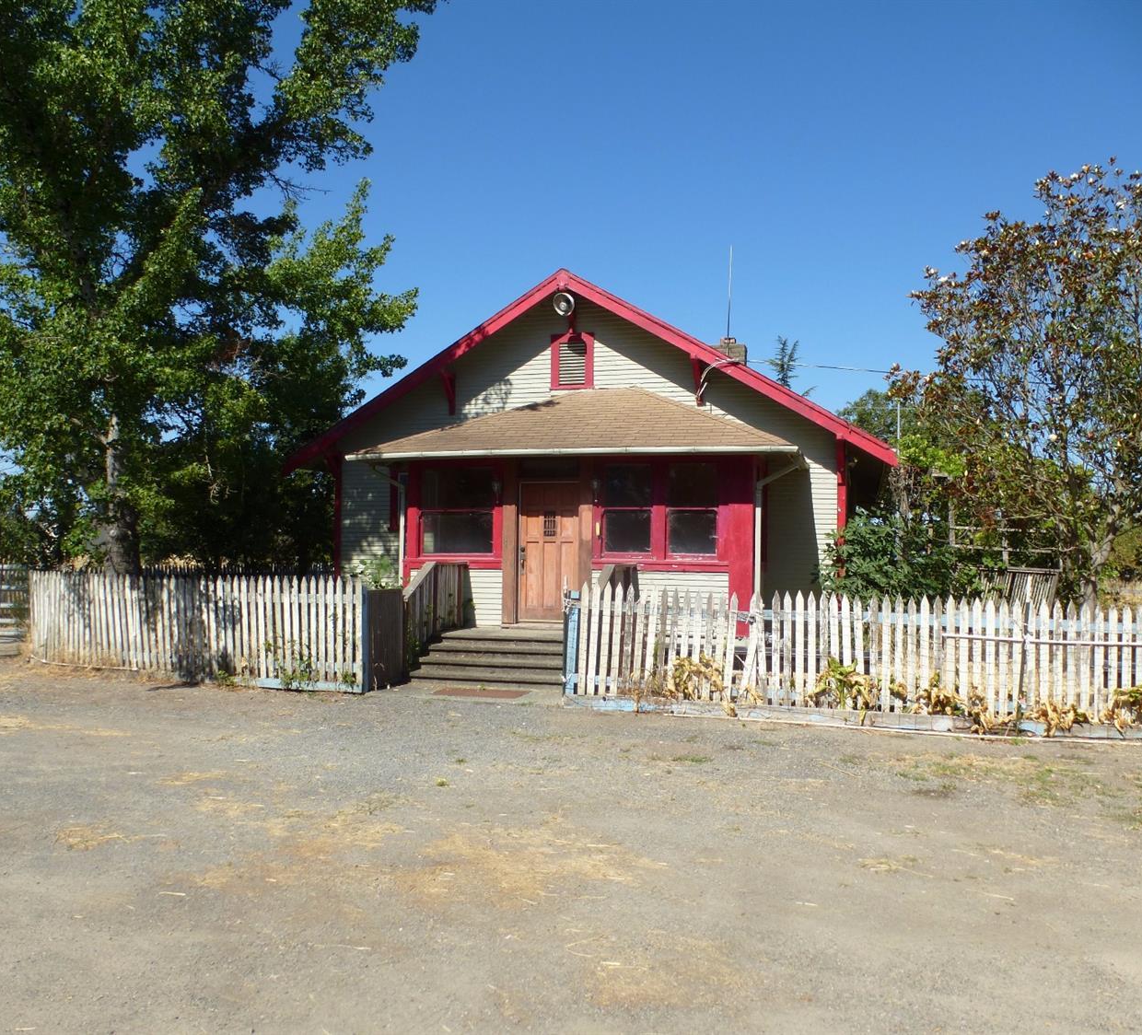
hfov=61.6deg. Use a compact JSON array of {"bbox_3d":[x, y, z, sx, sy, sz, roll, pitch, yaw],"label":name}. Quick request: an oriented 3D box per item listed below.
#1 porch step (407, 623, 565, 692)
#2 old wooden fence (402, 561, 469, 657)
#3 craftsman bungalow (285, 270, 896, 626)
[{"bbox_3d":[-0.602,1.853,12.711,2.500,0.540,2.150,0,-2,16],"label":"porch step"},{"bbox_3d":[-1.843,1.276,13.175,0.140,1.320,2.000,0,-2,16],"label":"old wooden fence"},{"bbox_3d":[0.975,-0.825,19.122,10.150,6.200,11.800,0,-2,16],"label":"craftsman bungalow"}]

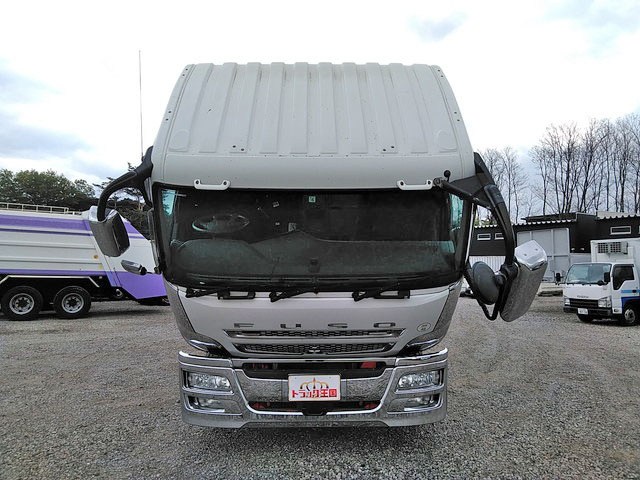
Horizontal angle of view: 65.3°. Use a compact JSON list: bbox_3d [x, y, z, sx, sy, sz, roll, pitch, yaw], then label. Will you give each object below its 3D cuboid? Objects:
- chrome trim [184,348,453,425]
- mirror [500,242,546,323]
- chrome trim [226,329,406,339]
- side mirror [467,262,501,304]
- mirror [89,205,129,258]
[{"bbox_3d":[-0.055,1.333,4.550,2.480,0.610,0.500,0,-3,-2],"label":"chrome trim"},{"bbox_3d":[1.388,0.289,3.430,0.210,0.500,0.150,-21,43,-27],"label":"mirror"},{"bbox_3d":[-0.047,0.796,4.240,1.490,0.090,0.070,0,37,-2],"label":"chrome trim"},{"bbox_3d":[1.140,0.301,3.450,0.100,0.260,0.230,-25,24,34],"label":"side mirror"},{"bbox_3d":[-1.472,-0.056,3.500,0.190,0.360,0.120,12,39,14],"label":"mirror"}]

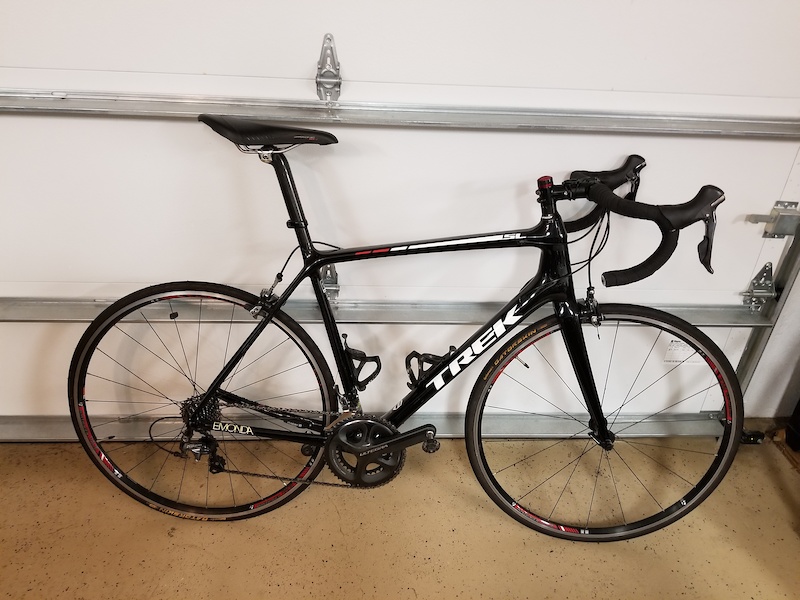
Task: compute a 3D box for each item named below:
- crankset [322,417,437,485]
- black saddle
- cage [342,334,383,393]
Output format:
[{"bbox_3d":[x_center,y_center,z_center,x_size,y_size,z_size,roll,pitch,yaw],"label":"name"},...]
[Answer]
[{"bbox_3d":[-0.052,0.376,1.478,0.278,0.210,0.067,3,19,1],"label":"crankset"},{"bbox_3d":[-0.271,-0.357,1.280,0.283,0.060,0.136,3,19,1],"label":"black saddle"},{"bbox_3d":[-0.083,0.144,1.445,0.077,0.152,0.077,-14,18,7],"label":"cage"}]

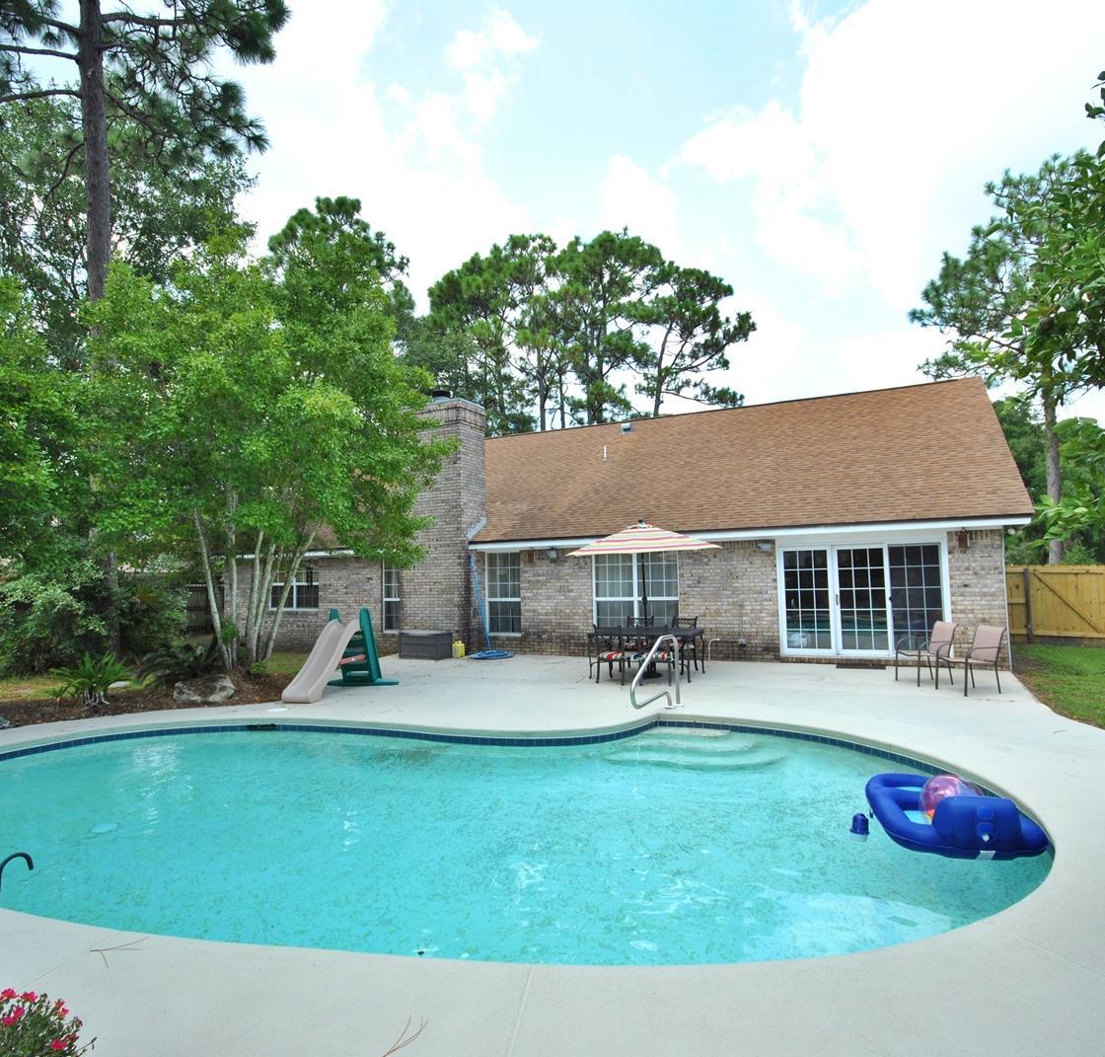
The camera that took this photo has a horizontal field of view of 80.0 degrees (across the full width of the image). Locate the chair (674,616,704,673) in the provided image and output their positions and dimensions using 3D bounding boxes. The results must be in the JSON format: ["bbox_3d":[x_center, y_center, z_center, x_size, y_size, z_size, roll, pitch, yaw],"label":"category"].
[{"bbox_3d":[2.212,2.009,11.304,0.480,0.920,0.600,-3,-4,26],"label":"chair"}]

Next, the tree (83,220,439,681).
[{"bbox_3d":[-5.729,-1.489,13.100,6.600,8.600,6.200,0,-4,-24],"label":"tree"}]

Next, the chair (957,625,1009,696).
[{"bbox_3d":[5.661,1.769,8.965,0.680,0.900,0.600,-1,-4,-4],"label":"chair"}]

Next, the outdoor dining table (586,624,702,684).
[{"bbox_3d":[1.602,2.114,11.082,1.720,0.720,1.020,-3,-4,26],"label":"outdoor dining table"}]

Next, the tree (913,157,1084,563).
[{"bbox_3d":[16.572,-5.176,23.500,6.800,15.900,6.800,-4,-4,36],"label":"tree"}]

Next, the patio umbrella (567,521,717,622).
[{"bbox_3d":[1.564,1.176,11.144,2.520,2.600,2.520,-3,-4,26],"label":"patio umbrella"}]

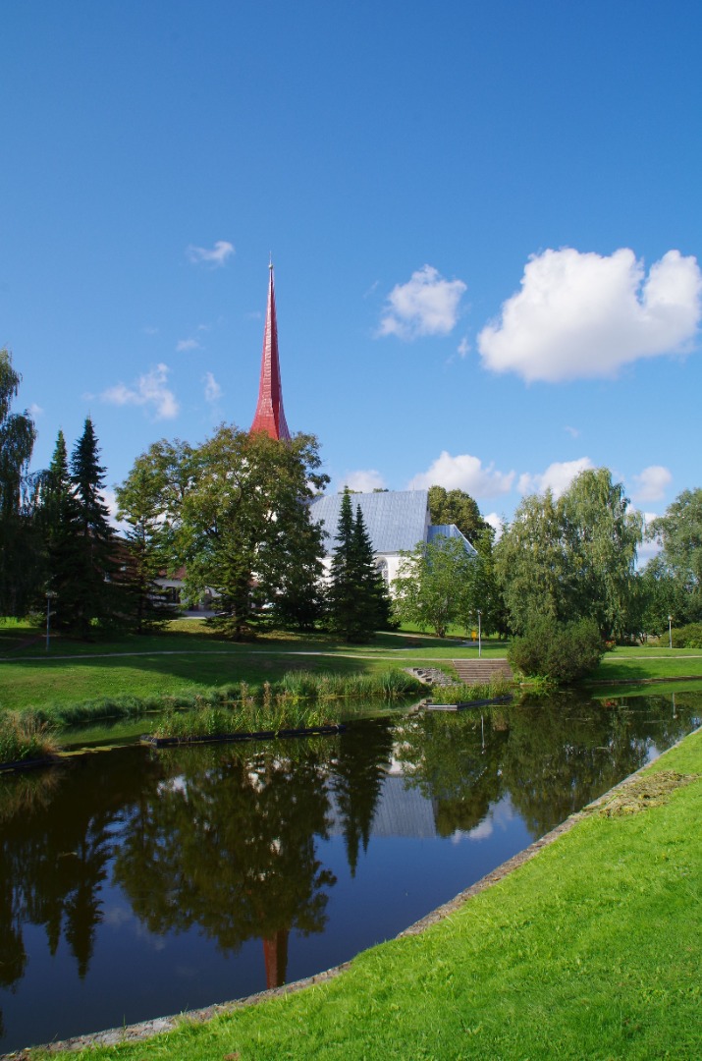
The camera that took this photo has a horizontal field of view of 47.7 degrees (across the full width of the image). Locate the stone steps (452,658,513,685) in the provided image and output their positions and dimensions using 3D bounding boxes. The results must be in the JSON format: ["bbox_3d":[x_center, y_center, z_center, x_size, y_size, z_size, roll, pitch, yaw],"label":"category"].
[{"bbox_3d":[9.196,9.770,54.647,3.900,1.600,3.300,-1,-8,-3],"label":"stone steps"}]

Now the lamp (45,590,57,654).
[{"bbox_3d":[-16.704,5.098,44.263,0.500,3.295,0.500,-1,-8,0],"label":"lamp"}]

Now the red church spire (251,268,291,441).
[{"bbox_3d":[-12.425,-27.912,123.196,5.700,29.909,5.700,-3,-8,13],"label":"red church spire"}]

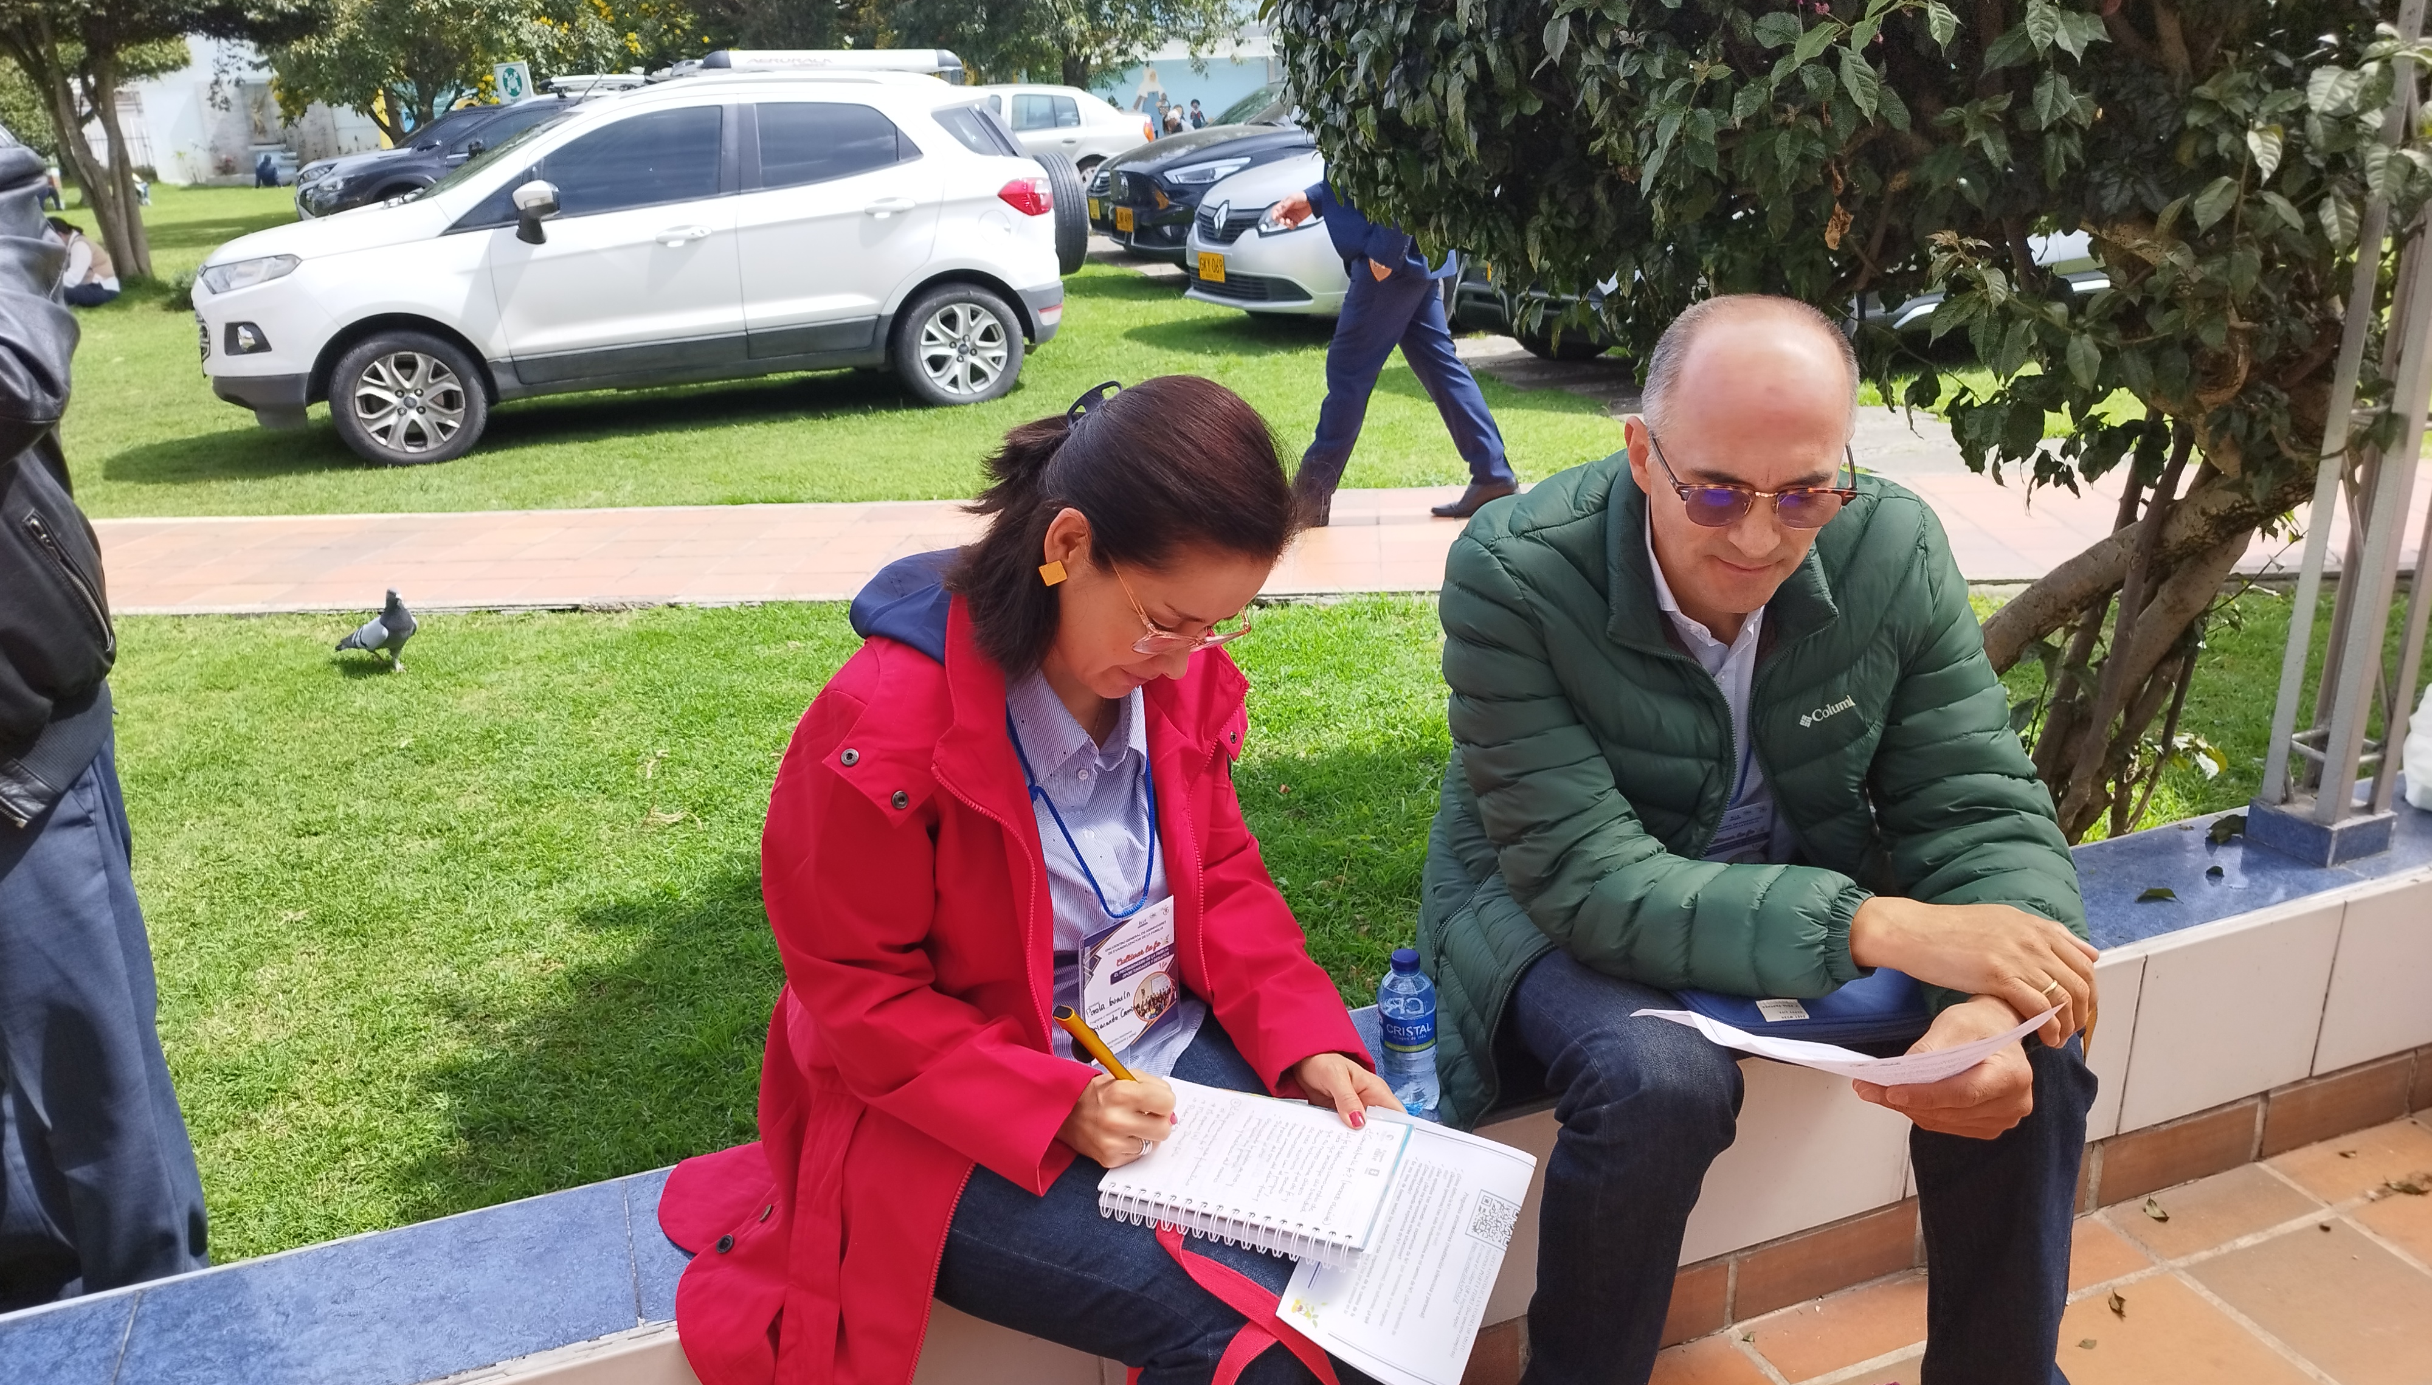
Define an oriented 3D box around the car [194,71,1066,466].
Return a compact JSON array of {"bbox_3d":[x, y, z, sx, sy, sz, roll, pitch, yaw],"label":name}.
[{"bbox_3d":[-2.752,-2.236,8.539,4.170,1.680,1.800,-10,21,-20],"label":"car"}]

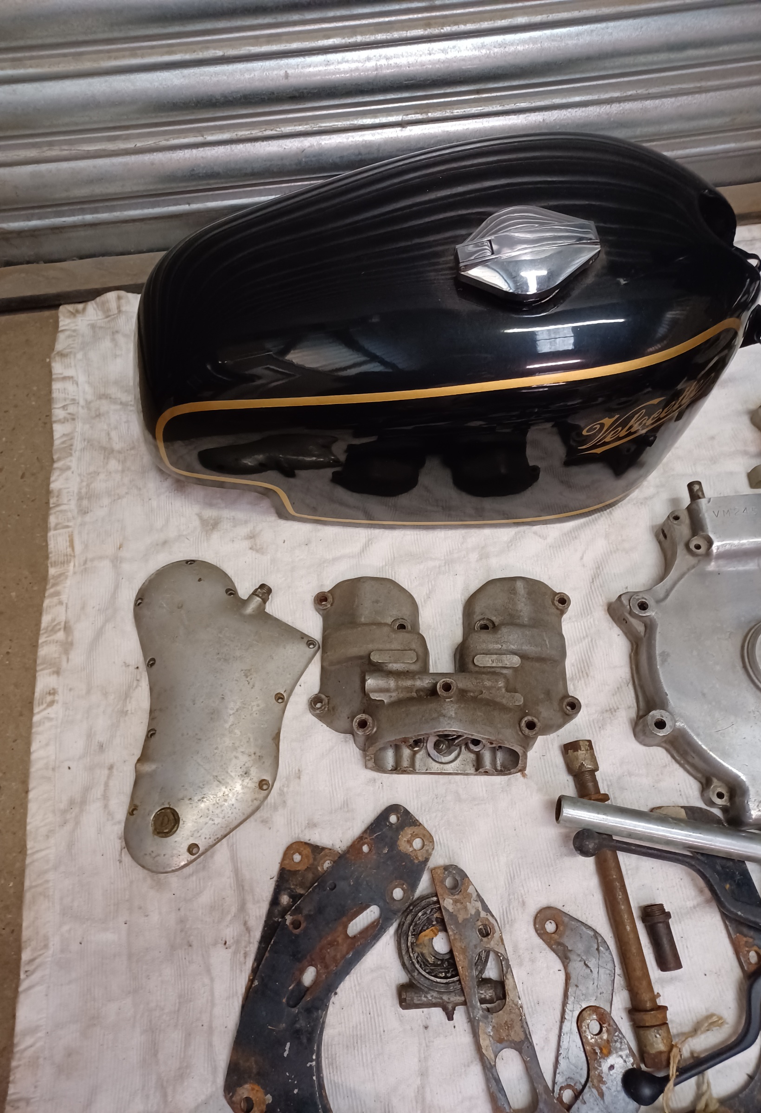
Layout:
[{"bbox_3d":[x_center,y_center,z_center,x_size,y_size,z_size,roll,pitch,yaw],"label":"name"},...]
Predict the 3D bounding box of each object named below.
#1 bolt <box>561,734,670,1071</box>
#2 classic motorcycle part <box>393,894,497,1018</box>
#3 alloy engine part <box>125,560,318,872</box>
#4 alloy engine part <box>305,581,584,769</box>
[{"bbox_3d":[0.189,0.271,0.652,0.030,0.029,0.250,-7,63,-1],"label":"bolt"},{"bbox_3d":[0.054,0.316,0.634,0.083,0.030,0.089,-3,63,1],"label":"classic motorcycle part"},{"bbox_3d":[-0.143,0.128,0.731,0.173,0.040,0.286,-5,63,0],"label":"alloy engine part"},{"bbox_3d":[0.056,0.096,0.717,0.240,0.078,0.175,0,63,3],"label":"alloy engine part"}]

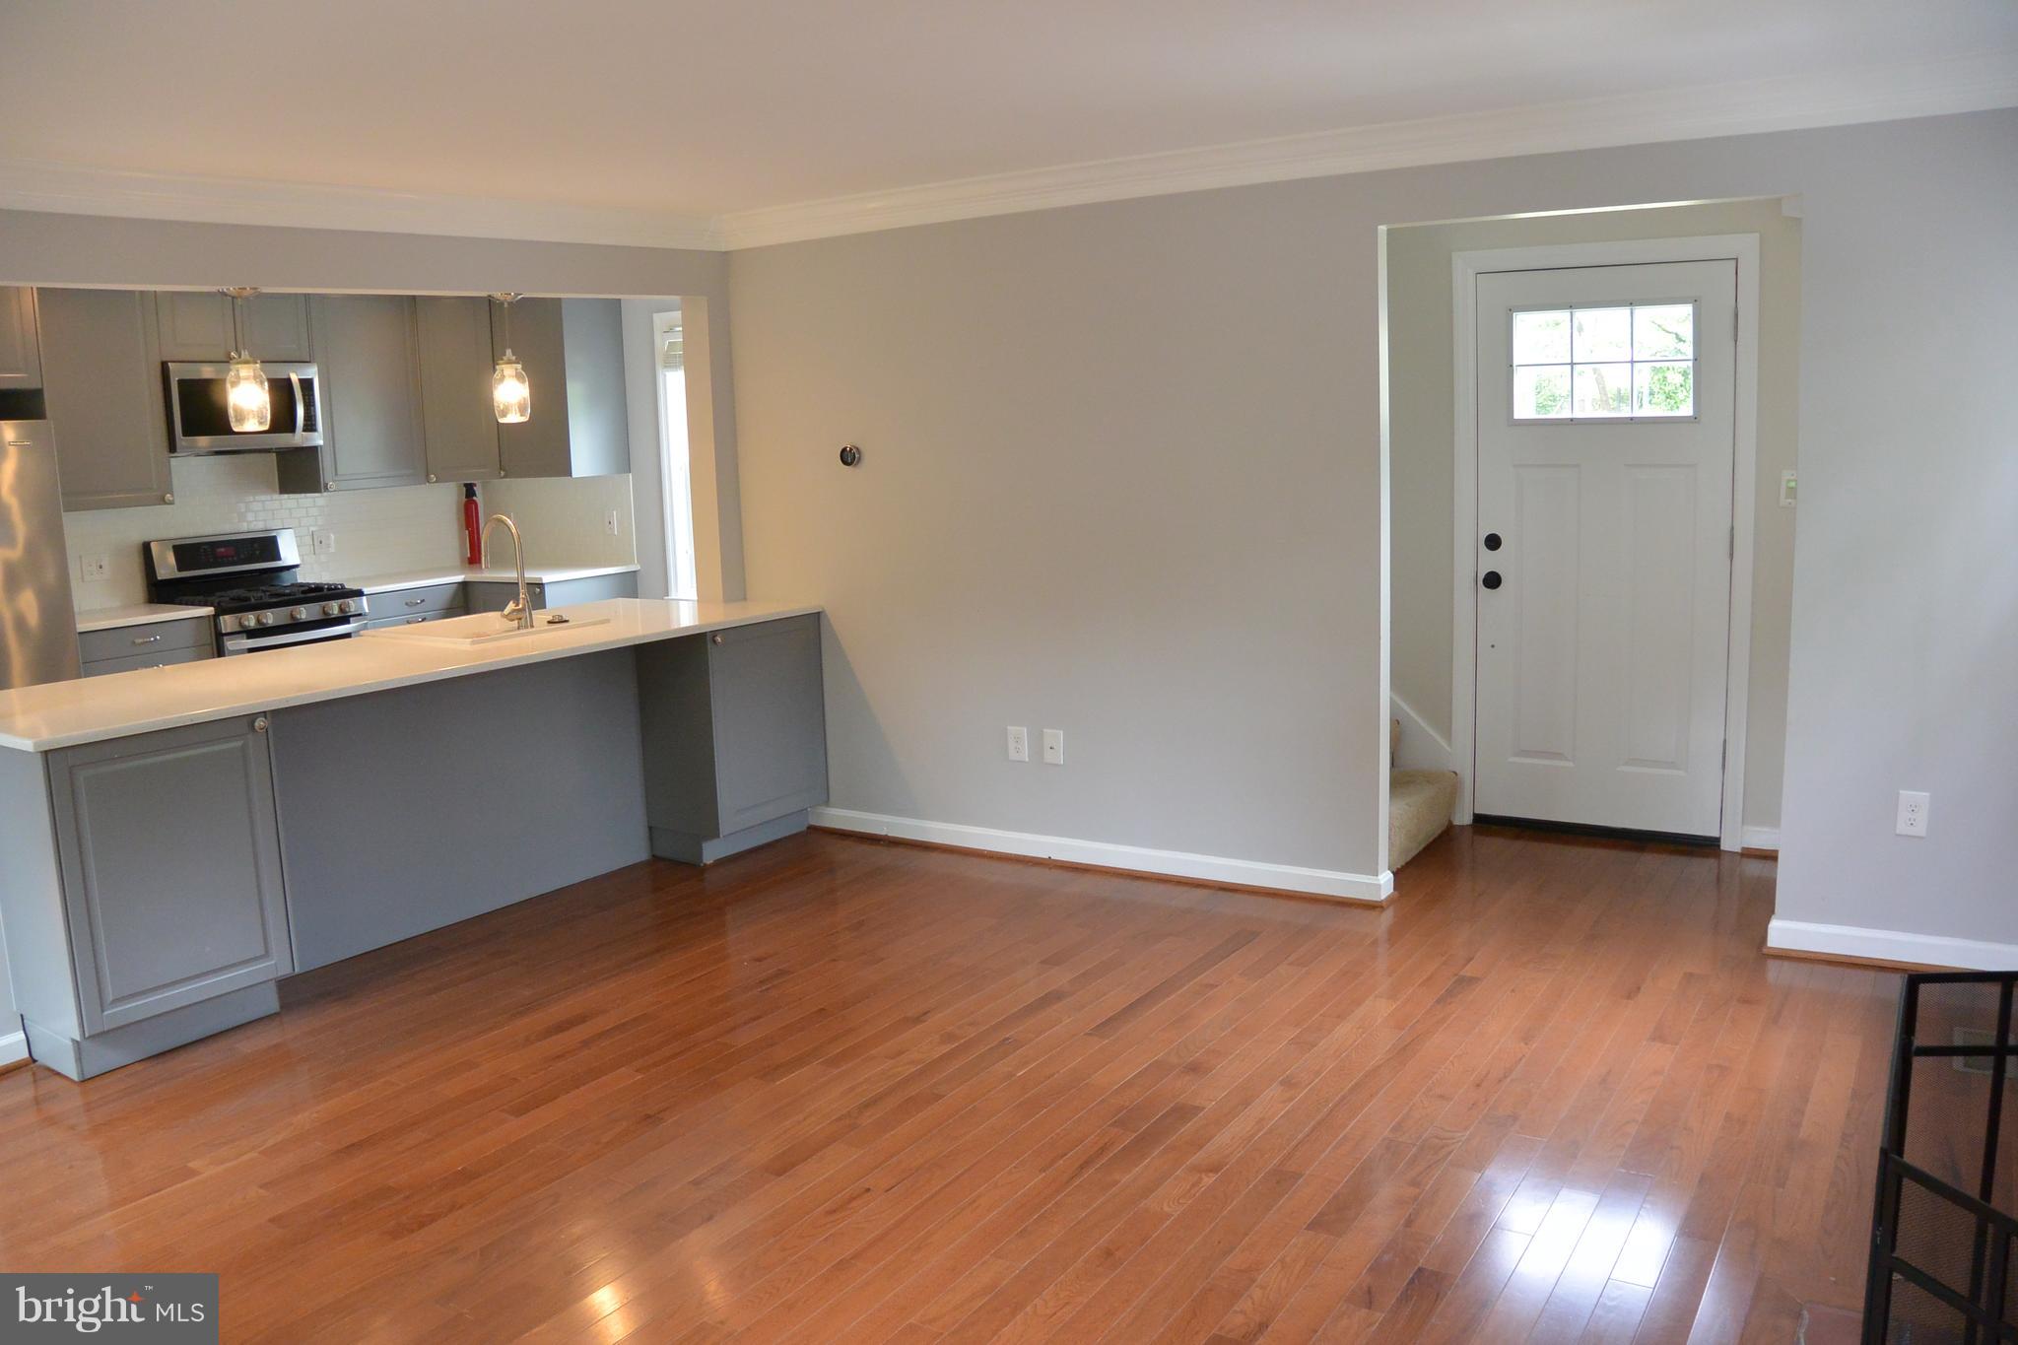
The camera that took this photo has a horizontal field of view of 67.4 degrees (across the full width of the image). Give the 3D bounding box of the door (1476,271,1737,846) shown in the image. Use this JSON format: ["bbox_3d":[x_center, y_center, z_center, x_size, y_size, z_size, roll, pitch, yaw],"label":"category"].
[{"bbox_3d":[2.116,-0.426,5.447,0.905,2.026,0.045,4,11,33],"label":"door"}]

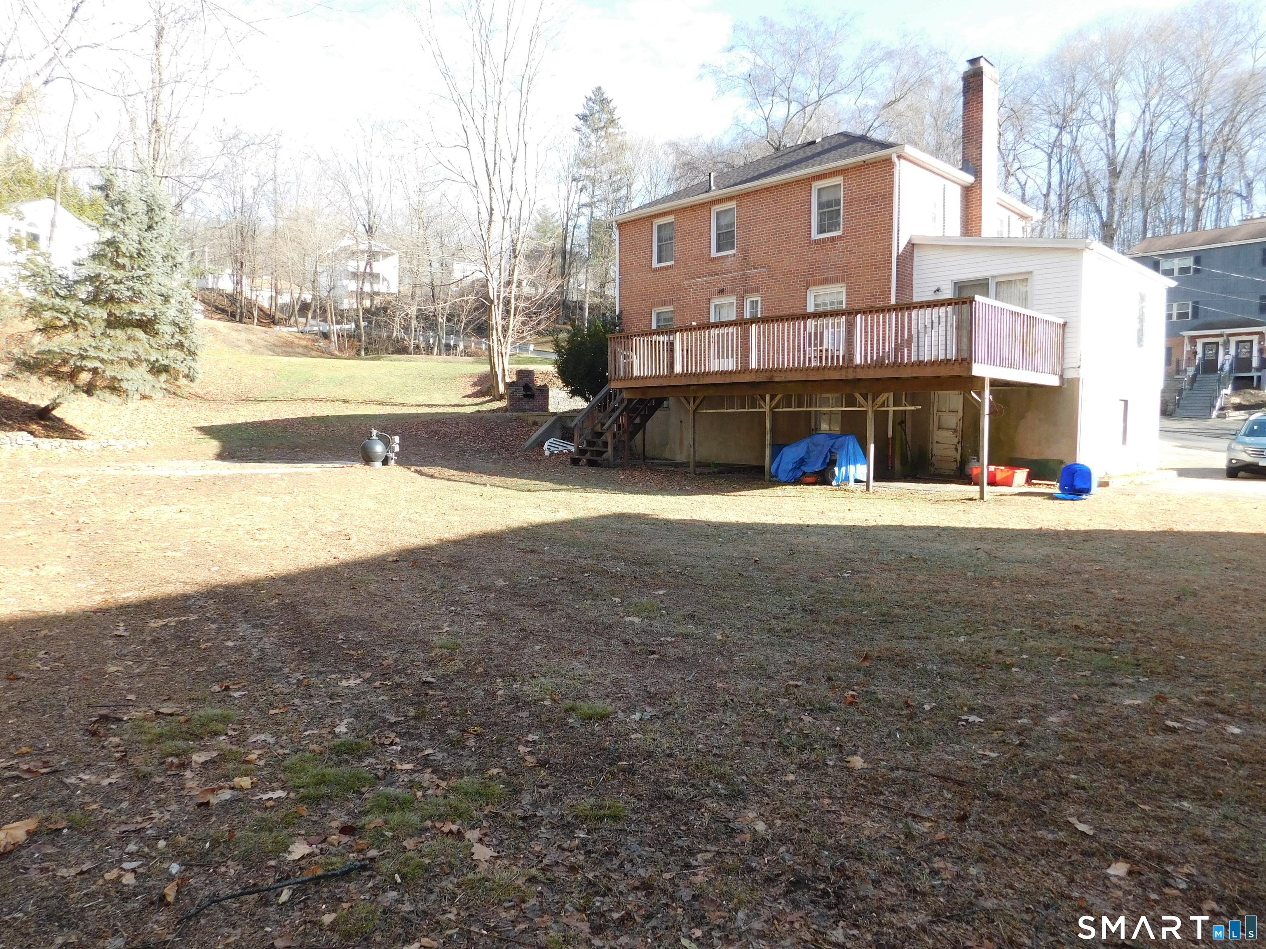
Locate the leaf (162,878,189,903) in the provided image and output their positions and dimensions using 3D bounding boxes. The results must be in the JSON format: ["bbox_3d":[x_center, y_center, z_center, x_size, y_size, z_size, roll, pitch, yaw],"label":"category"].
[{"bbox_3d":[-1.434,1.304,2.643,0.070,0.040,0.100,3,4,37],"label":"leaf"}]

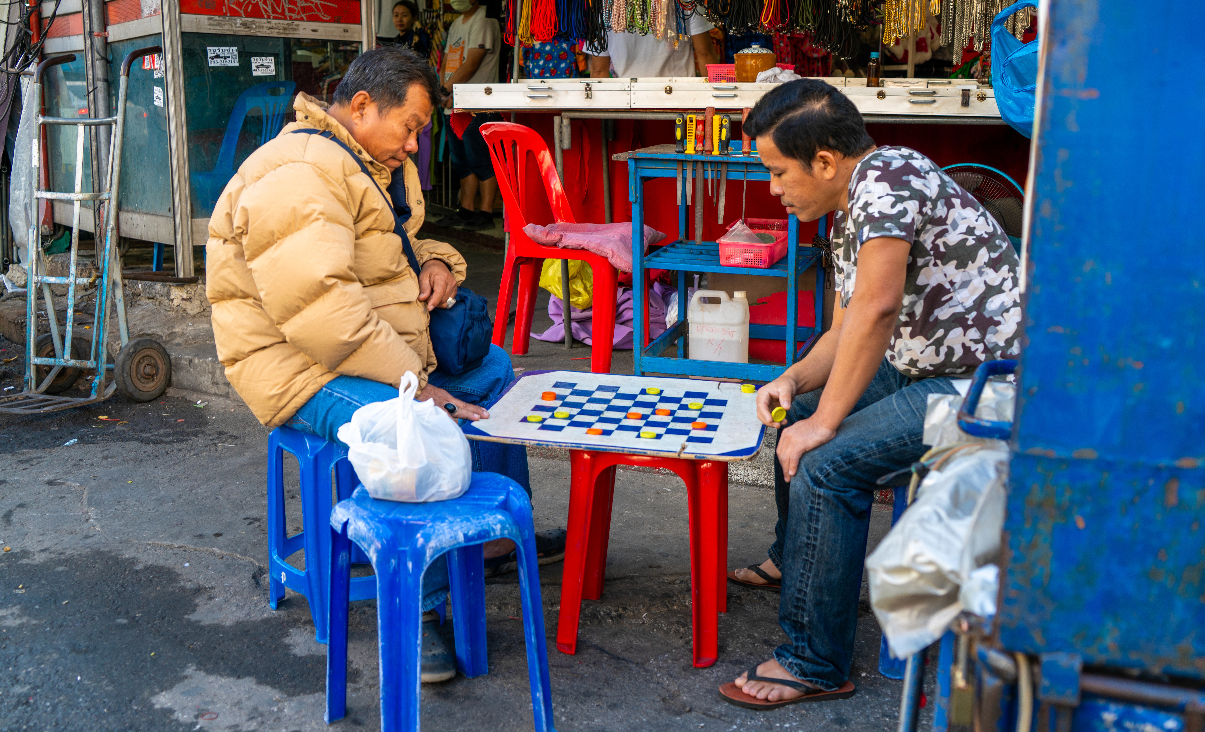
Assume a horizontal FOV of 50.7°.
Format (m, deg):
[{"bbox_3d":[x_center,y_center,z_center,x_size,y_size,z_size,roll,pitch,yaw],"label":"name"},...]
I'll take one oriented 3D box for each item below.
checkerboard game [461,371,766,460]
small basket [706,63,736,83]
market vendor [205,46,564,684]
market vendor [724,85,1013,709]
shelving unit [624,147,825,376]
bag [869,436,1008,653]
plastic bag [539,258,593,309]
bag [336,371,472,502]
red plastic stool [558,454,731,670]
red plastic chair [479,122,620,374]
[{"bbox_3d":[0.056,0.108,2.848,0.615,0.022,0.600,4,14,10],"label":"checkerboard game"},{"bbox_3d":[0.567,-1.127,4.896,0.340,0.090,0.240,4,12,17],"label":"small basket"},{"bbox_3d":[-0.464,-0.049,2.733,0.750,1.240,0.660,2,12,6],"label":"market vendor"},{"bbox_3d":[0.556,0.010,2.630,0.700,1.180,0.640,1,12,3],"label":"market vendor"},{"bbox_3d":[0.440,-0.312,4.287,0.530,0.770,0.660,4,12,15],"label":"shelving unit"},{"bbox_3d":[0.532,0.292,2.030,0.225,0.320,0.200,2,12,6],"label":"bag"},{"bbox_3d":[-0.135,-0.341,5.151,0.260,0.240,0.200,2,12,6],"label":"plastic bag"},{"bbox_3d":[-0.366,0.131,2.336,0.235,0.205,0.190,2,12,6],"label":"bag"},{"bbox_3d":[0.104,0.366,2.744,0.335,0.432,0.335,3,12,11],"label":"red plastic stool"},{"bbox_3d":[-0.150,-0.415,4.516,0.530,0.860,0.450,4,12,17],"label":"red plastic chair"}]

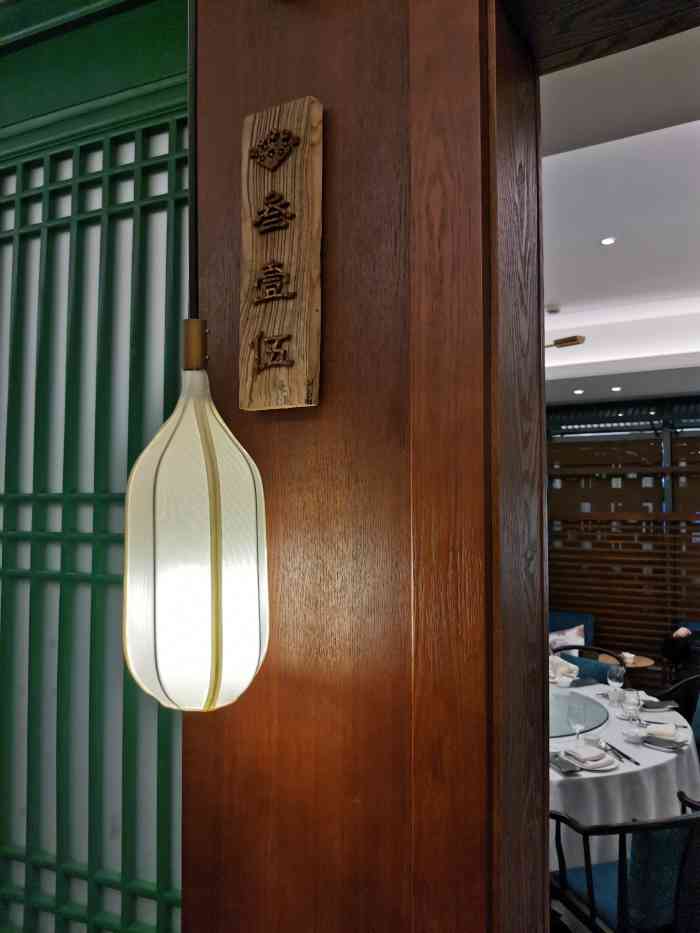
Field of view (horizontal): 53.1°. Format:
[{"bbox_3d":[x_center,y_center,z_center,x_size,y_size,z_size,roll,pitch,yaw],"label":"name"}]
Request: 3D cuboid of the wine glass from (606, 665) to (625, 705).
[{"bbox_3d":[1.203,0.985,3.174,0.080,0.168,0.080,0,-3,0],"label":"wine glass"}]

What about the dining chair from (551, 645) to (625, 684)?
[{"bbox_3d":[1.236,1.443,3.814,0.560,0.820,0.570,-2,-4,37],"label":"dining chair"}]

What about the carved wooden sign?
[{"bbox_3d":[-0.099,-0.301,1.012,0.119,0.440,0.024,-1,-3,26],"label":"carved wooden sign"}]

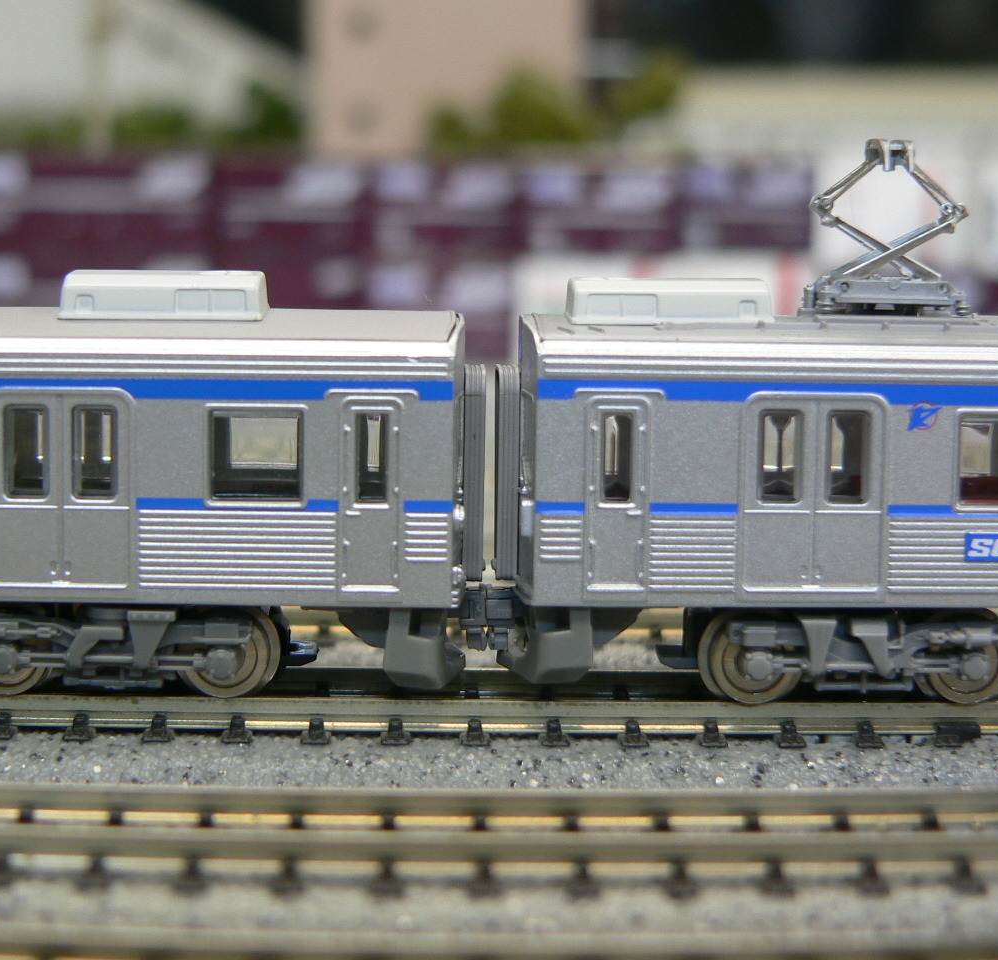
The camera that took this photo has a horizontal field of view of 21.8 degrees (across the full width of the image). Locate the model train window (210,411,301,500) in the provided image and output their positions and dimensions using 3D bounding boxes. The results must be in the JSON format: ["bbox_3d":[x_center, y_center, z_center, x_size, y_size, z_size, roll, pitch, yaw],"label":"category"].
[{"bbox_3d":[-0.015,-0.002,0.163,0.006,0.006,0.001,1,7,4],"label":"model train window"}]

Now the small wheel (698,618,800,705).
[{"bbox_3d":[0.017,0.012,0.169,0.007,0.007,0.002,0,7,-5],"label":"small wheel"}]

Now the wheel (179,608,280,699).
[{"bbox_3d":[-0.018,0.011,0.169,0.007,0.007,0.002,1,7,4],"label":"wheel"}]

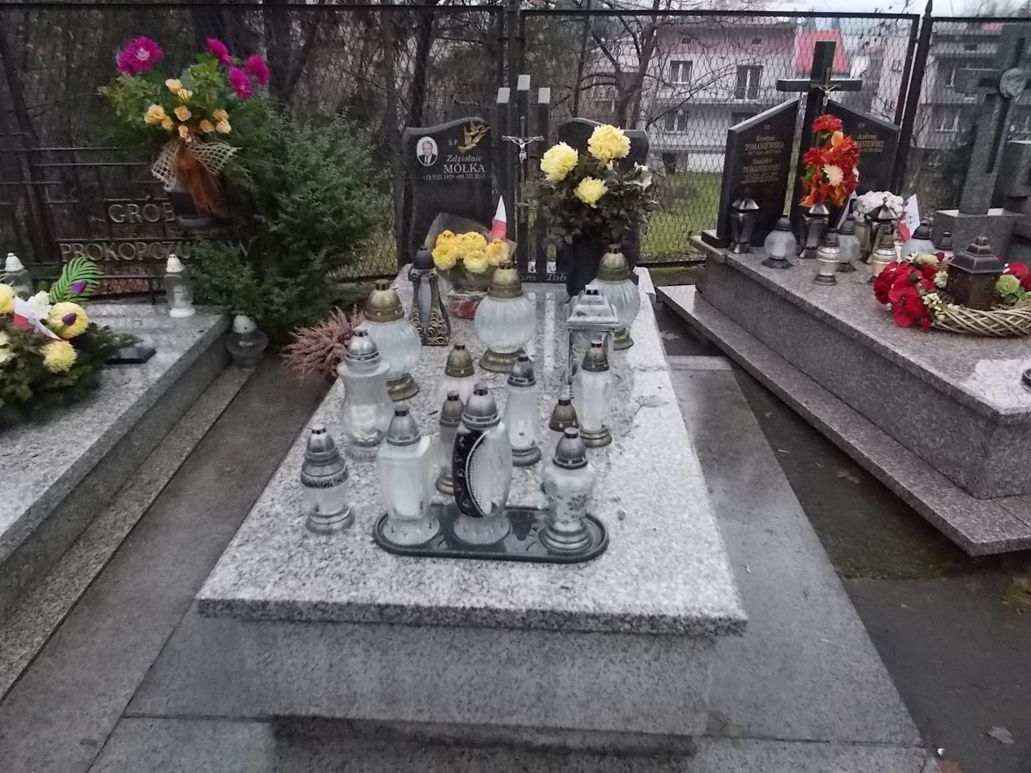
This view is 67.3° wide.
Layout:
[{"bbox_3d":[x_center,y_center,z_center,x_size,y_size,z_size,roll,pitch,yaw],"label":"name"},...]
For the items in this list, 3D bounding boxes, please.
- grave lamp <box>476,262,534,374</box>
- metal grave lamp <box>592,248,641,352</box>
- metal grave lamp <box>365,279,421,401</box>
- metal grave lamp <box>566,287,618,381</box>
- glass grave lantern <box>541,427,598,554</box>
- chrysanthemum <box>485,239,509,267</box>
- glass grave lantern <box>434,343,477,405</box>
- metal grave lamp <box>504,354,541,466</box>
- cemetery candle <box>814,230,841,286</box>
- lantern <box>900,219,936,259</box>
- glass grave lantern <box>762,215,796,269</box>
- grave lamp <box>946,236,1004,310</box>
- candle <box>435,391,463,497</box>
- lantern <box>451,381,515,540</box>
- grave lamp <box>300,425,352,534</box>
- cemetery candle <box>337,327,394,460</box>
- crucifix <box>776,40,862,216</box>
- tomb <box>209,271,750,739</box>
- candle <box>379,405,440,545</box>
[{"bbox_3d":[-0.039,-0.231,2.478,0.197,0.346,0.197,1,25,3],"label":"grave lamp"},{"bbox_3d":[0.322,-0.283,2.430,0.151,0.311,0.151,1,25,3],"label":"metal grave lamp"},{"bbox_3d":[-0.376,-0.142,2.251,0.199,0.334,0.199,1,24,3],"label":"metal grave lamp"},{"bbox_3d":[0.234,-0.140,2.279,0.147,0.307,0.147,1,24,3],"label":"metal grave lamp"},{"bbox_3d":[0.112,0.201,1.571,0.115,0.253,0.115,1,24,3],"label":"glass grave lantern"},{"bbox_3d":[-0.064,-0.464,2.688,0.082,0.086,0.078,1,25,3],"label":"chrysanthemum"},{"bbox_3d":[-0.128,0.023,1.842,0.119,0.259,0.119,1,25,3],"label":"glass grave lantern"},{"bbox_3d":[0.026,0.056,1.927,0.091,0.289,0.091,1,25,3],"label":"metal grave lamp"},{"bbox_3d":[1.308,-0.539,3.205,0.102,0.224,0.102,1,25,3],"label":"cemetery candle"},{"bbox_3d":[1.648,-0.567,3.140,0.141,0.215,0.141,-5,25,-10],"label":"lantern"},{"bbox_3d":[1.131,-0.621,3.304,0.137,0.210,0.137,-6,26,-11],"label":"glass grave lantern"},{"bbox_3d":[1.670,-0.402,2.829,0.123,0.294,0.123,-5,25,-11],"label":"grave lamp"},{"bbox_3d":[-0.146,0.126,1.826,0.091,0.250,0.091,1,25,3],"label":"candle"},{"bbox_3d":[-0.070,0.151,1.586,0.124,0.331,0.118,-11,27,-23],"label":"lantern"},{"bbox_3d":[-0.382,0.179,1.567,0.103,0.212,0.103,1,25,3],"label":"grave lamp"},{"bbox_3d":[-0.350,0.010,1.818,0.129,0.306,0.129,1,25,3],"label":"cemetery candle"},{"bbox_3d":[1.331,-1.140,3.554,0.409,0.809,0.078,-6,26,-11],"label":"crucifix"},{"bbox_3d":[-0.030,0.119,2.356,0.975,0.370,2.028,1,25,3],"label":"tomb"},{"bbox_3d":[-0.231,0.177,1.636,0.121,0.302,0.116,0,25,0],"label":"candle"}]

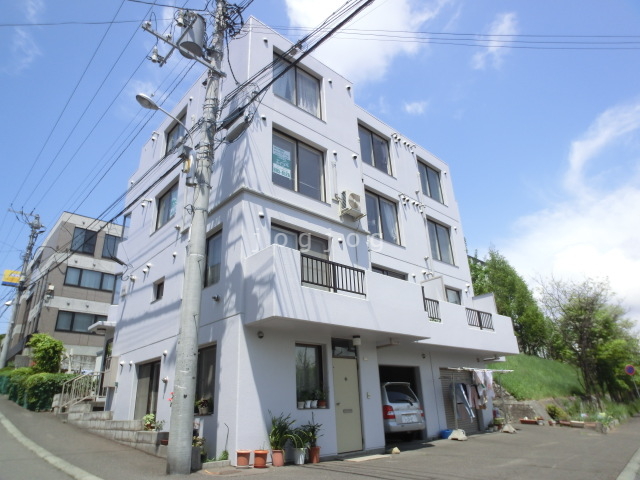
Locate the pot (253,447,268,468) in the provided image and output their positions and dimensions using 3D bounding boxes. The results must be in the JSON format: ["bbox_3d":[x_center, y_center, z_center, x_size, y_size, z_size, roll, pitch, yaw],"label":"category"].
[{"bbox_3d":[-1.063,3.905,6.930,0.262,0.262,0.262,-2,-22,-1],"label":"pot"}]

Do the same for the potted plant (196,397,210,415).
[{"bbox_3d":[-2.435,3.477,8.131,0.245,0.347,0.258,17,-29,-40],"label":"potted plant"}]

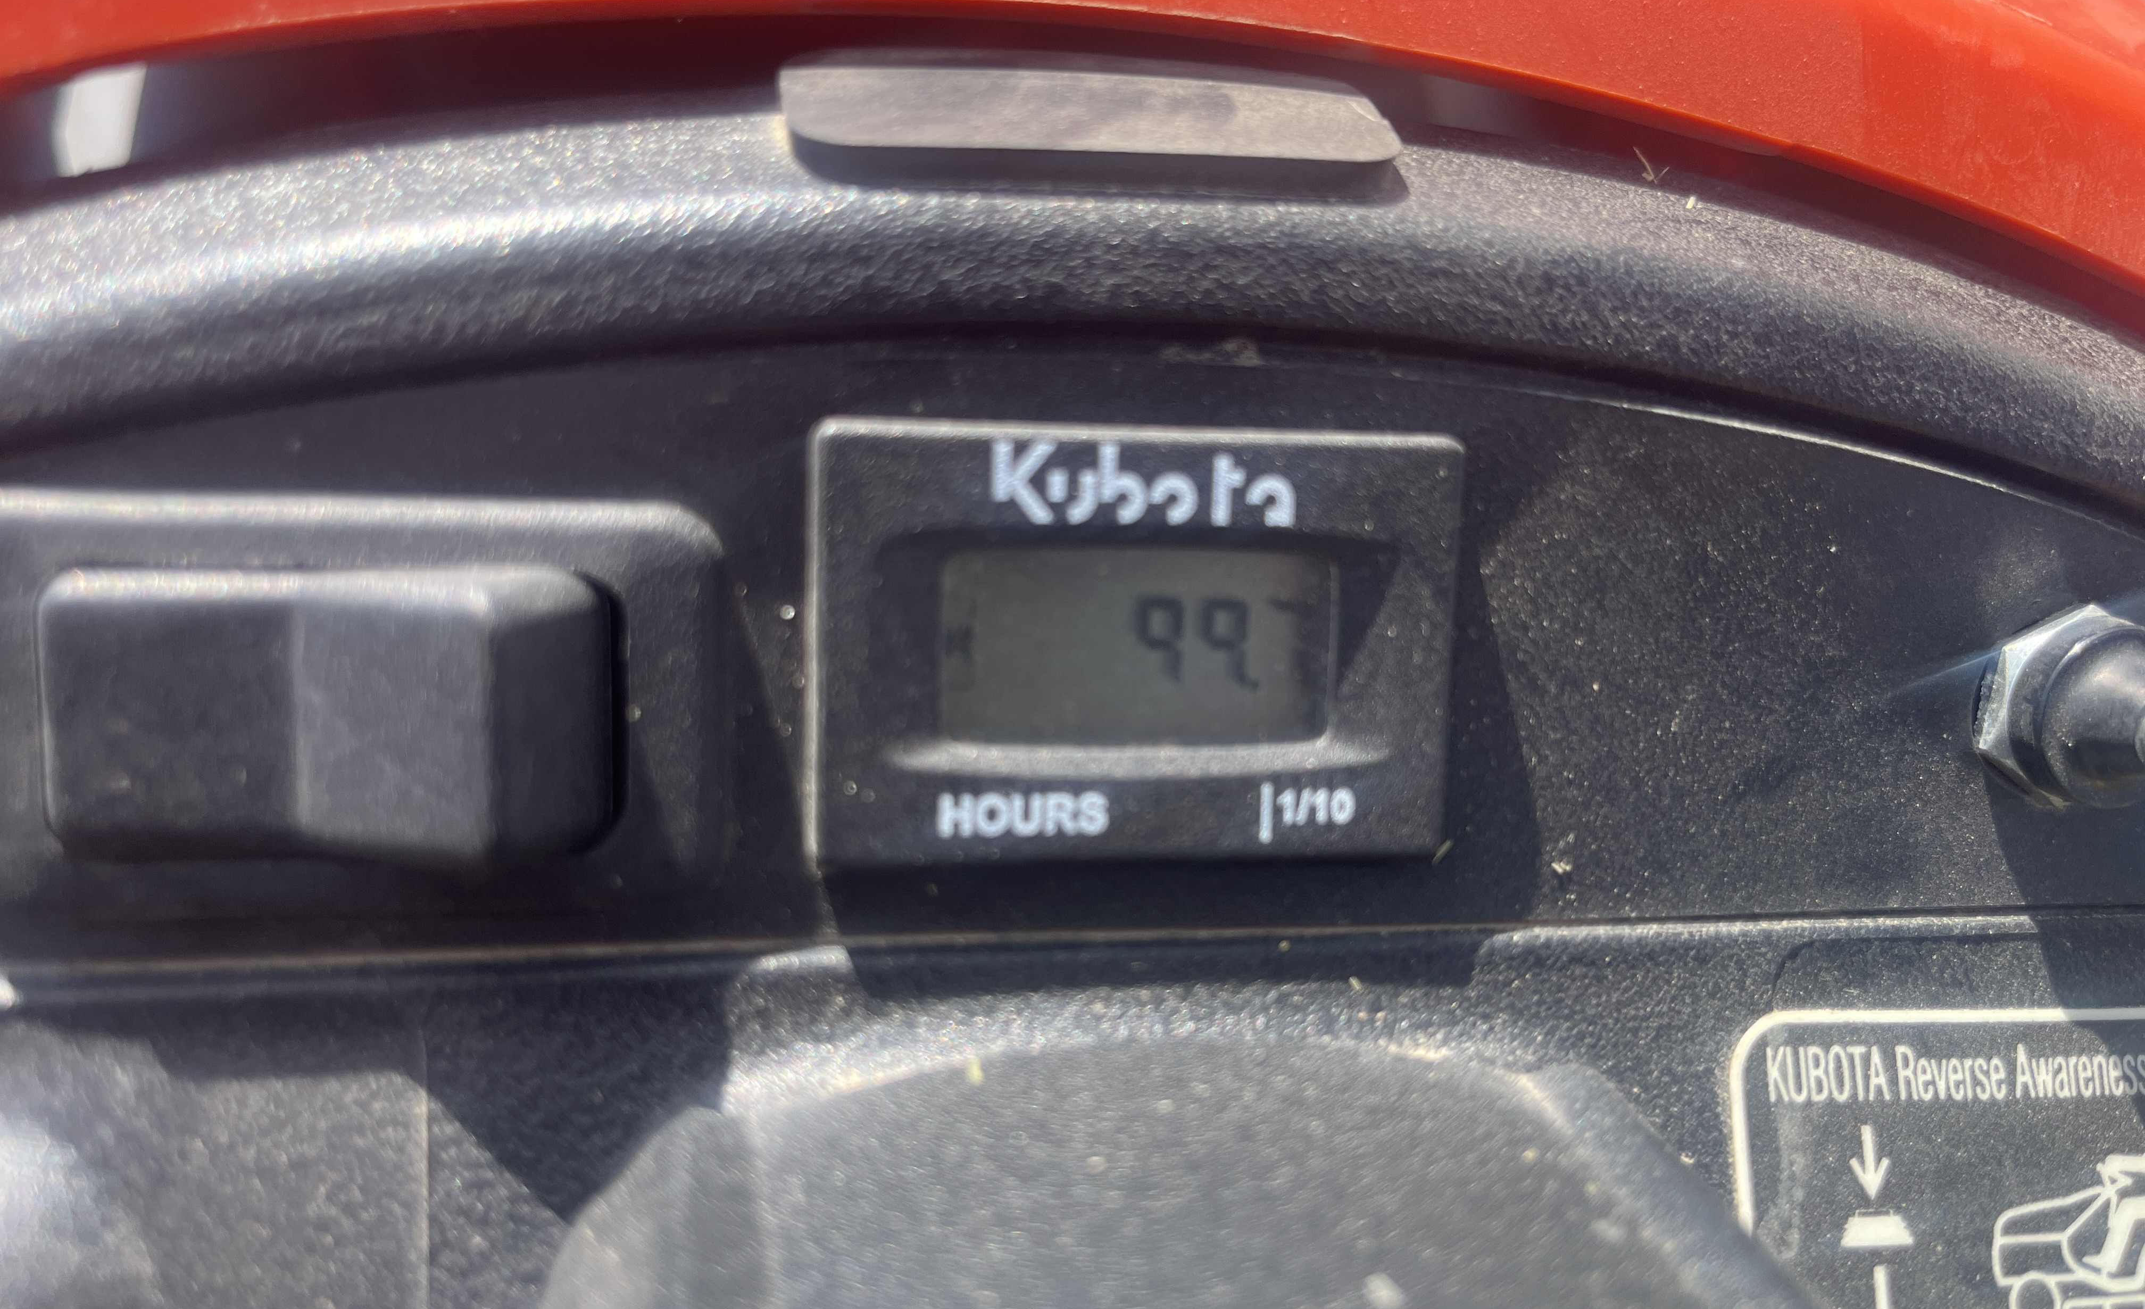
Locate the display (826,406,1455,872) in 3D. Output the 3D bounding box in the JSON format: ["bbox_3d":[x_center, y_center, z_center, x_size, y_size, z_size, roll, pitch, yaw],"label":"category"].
[{"bbox_3d":[0.004,-0.001,0.117,0.045,0.031,0.010,1,7,-7],"label":"display"}]

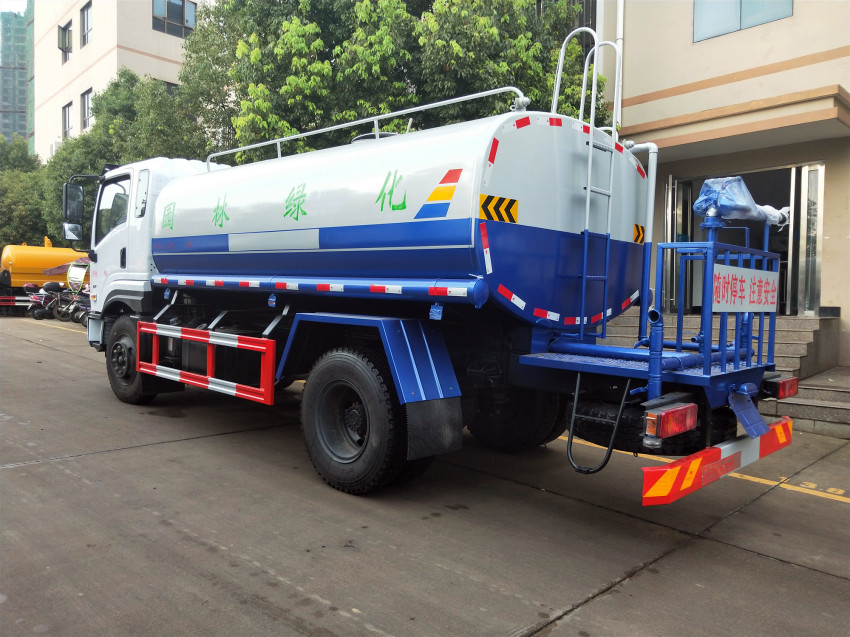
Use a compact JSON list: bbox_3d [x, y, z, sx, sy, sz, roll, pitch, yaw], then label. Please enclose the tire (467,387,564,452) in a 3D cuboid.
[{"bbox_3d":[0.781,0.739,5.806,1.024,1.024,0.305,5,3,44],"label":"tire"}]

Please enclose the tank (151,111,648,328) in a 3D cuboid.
[{"bbox_3d":[-0.519,-0.802,5.984,4.706,1.452,2.368,5,3,44],"label":"tank"}]

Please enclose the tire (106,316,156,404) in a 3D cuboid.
[{"bbox_3d":[-3.443,0.474,7.228,1.024,1.024,0.286,5,3,44],"label":"tire"}]

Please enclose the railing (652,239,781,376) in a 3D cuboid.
[{"bbox_3d":[1.699,-0.071,3.856,0.660,0.749,1.241,5,3,44],"label":"railing"}]

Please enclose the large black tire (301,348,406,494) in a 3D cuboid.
[{"bbox_3d":[-0.503,0.735,4.466,1.024,1.024,0.286,5,3,44],"label":"large black tire"}]

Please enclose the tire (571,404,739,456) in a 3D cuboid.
[{"bbox_3d":[1.470,0.633,4.009,1.024,0.276,1.024,5,3,44],"label":"tire"}]

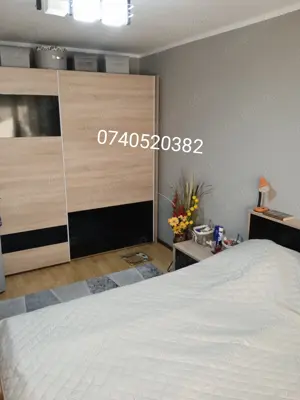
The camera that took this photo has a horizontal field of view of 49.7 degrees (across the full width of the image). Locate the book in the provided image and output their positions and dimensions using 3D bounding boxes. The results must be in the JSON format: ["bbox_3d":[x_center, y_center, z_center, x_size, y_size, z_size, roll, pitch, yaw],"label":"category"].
[{"bbox_3d":[1.040,0.122,2.623,0.135,0.022,0.205,-8,17,-29],"label":"book"}]

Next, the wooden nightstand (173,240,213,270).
[{"bbox_3d":[0.567,0.702,3.143,0.480,0.475,0.510,-8,17,-29],"label":"wooden nightstand"}]

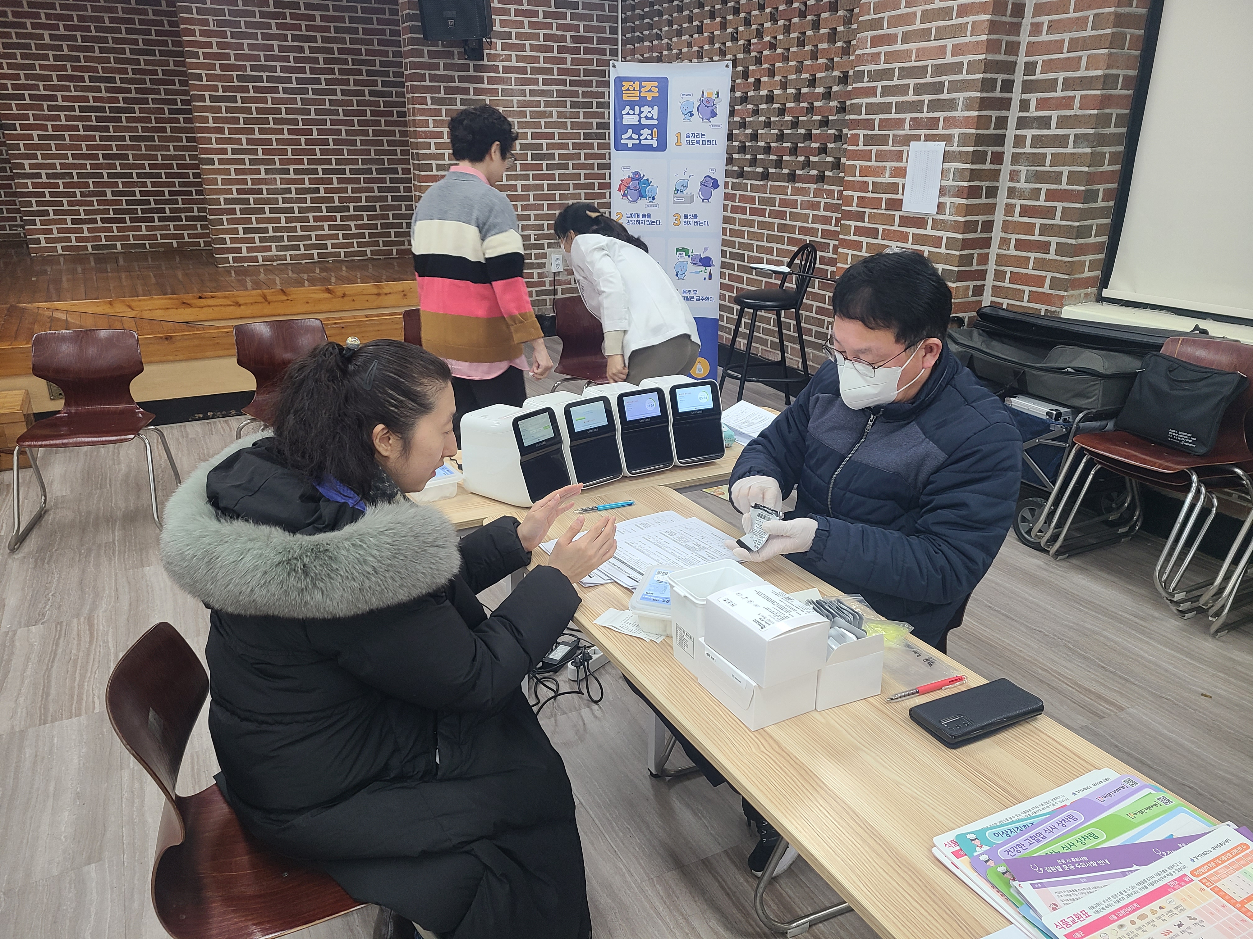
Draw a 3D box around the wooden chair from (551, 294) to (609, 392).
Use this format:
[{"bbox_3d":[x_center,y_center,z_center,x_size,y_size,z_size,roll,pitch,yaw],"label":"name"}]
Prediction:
[{"bbox_3d":[-0.099,-0.471,4.597,0.520,0.730,0.500,-10,22,-28],"label":"wooden chair"}]

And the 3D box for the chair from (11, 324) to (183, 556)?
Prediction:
[{"bbox_3d":[-2.074,-0.146,3.636,0.520,0.730,0.500,-6,20,-17],"label":"chair"}]

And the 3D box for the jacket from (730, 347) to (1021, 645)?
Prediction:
[{"bbox_3d":[0.433,0.091,1.742,0.420,0.590,0.560,-14,24,-36],"label":"jacket"}]

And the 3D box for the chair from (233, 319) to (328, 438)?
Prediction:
[{"bbox_3d":[-1.330,-0.228,3.882,0.520,0.730,0.500,-13,24,-34],"label":"chair"}]

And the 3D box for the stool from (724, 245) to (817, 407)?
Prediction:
[{"bbox_3d":[0.767,-0.738,5.047,0.490,0.945,0.430,-4,20,-13],"label":"stool"}]

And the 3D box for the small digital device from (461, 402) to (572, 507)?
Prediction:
[{"bbox_3d":[-0.241,-0.046,2.057,0.205,0.191,0.137,13,23,33],"label":"small digital device"}]

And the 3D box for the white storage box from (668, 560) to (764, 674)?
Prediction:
[{"bbox_3d":[0.137,0.223,1.393,0.119,0.133,0.109,-10,22,-26],"label":"white storage box"}]

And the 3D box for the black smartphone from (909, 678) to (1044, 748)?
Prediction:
[{"bbox_3d":[0.476,0.327,1.275,0.172,0.018,0.078,-10,22,-26],"label":"black smartphone"}]

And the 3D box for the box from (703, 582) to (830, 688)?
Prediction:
[{"bbox_3d":[0.189,0.221,1.282,0.106,0.071,0.132,-11,23,-29],"label":"box"}]

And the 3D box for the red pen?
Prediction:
[{"bbox_3d":[0.426,0.311,1.332,0.148,0.013,0.014,-8,21,-23],"label":"red pen"}]

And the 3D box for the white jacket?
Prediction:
[{"bbox_3d":[0.038,-0.639,3.500,0.330,0.550,0.420,-31,8,23],"label":"white jacket"}]

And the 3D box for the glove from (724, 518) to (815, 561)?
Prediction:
[{"bbox_3d":[0.253,0.122,1.636,0.165,0.070,0.090,0,20,0],"label":"glove"}]

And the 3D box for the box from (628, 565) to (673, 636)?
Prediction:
[{"bbox_3d":[0.074,0.219,1.518,0.108,0.053,0.143,6,20,14],"label":"box"}]

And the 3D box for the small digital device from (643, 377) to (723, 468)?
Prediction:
[{"bbox_3d":[0.136,-0.136,2.319,0.137,0.191,0.205,-9,22,-25],"label":"small digital device"}]

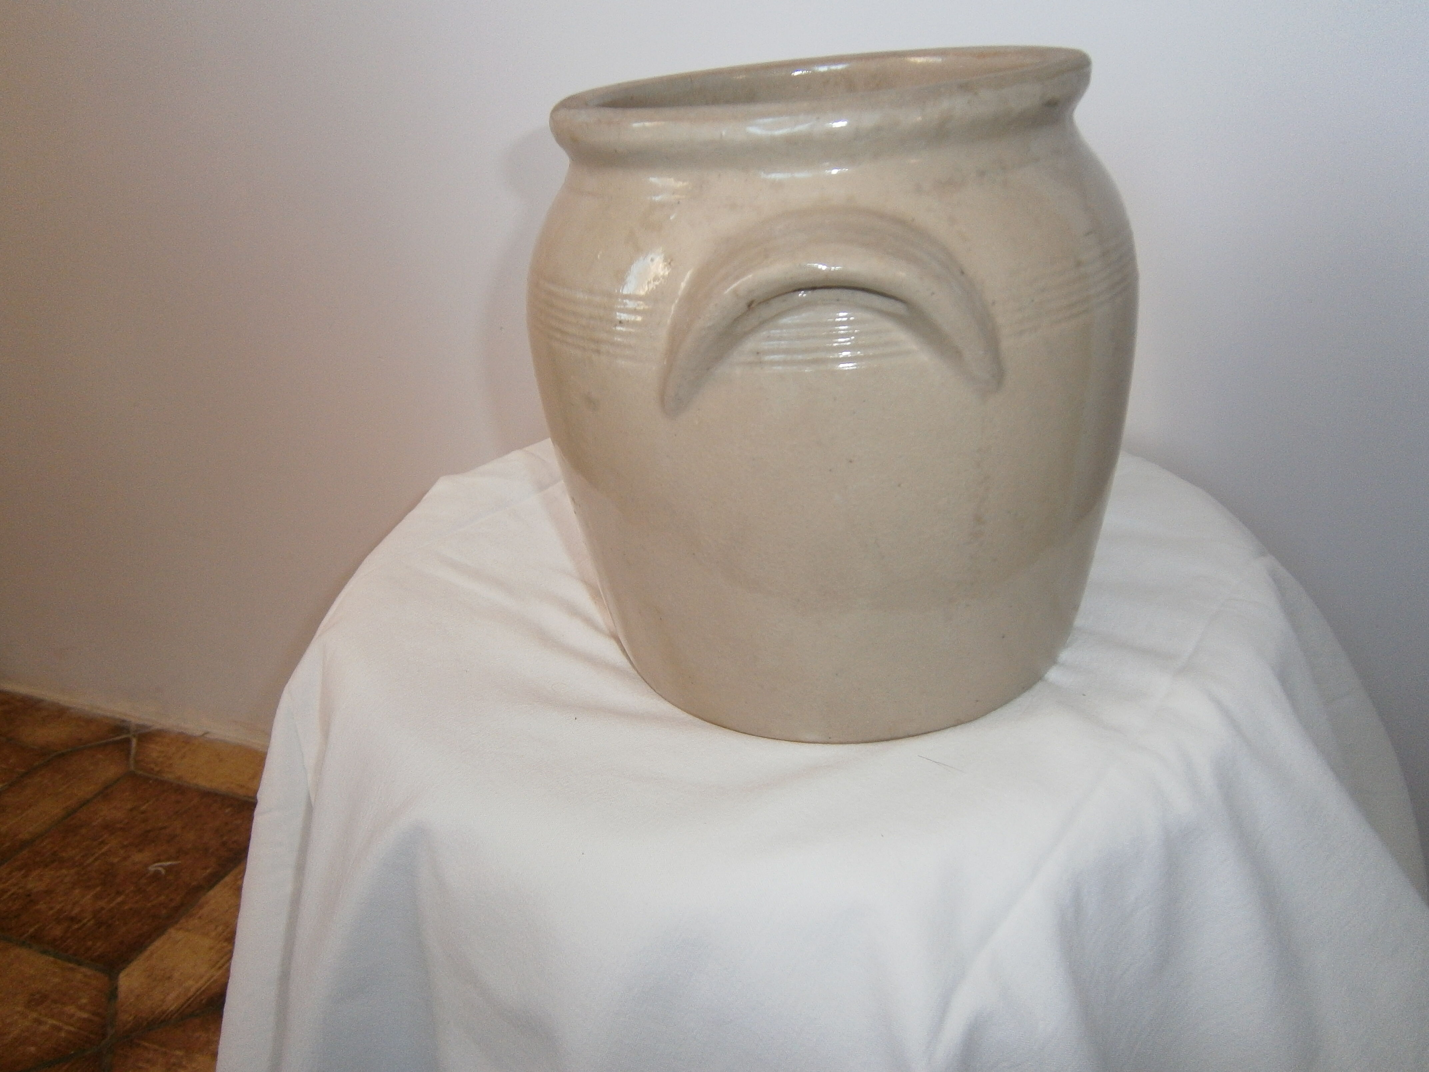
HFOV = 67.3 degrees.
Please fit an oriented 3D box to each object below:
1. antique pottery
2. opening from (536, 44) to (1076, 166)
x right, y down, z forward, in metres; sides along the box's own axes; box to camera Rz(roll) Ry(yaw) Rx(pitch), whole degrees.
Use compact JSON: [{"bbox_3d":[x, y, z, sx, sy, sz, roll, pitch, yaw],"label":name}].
[{"bbox_3d":[0.049,-0.072,0.466,0.246,0.238,0.272,-3,26,6],"label":"antique pottery"},{"bbox_3d":[0.038,-0.167,0.417,0.206,0.022,0.206,-3,26,6],"label":"opening"}]

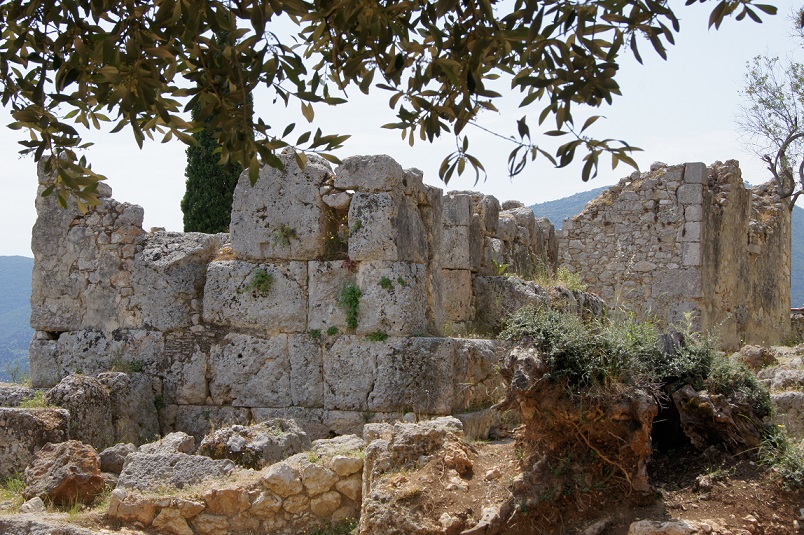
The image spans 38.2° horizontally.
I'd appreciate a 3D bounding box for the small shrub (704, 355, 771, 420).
[{"bbox_3d":[2.675,0.943,9.200,0.490,0.470,0.460,0,-1,0],"label":"small shrub"}]

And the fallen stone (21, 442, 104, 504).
[{"bbox_3d":[-2.567,1.554,8.800,0.560,0.430,0.480,0,-1,0],"label":"fallen stone"}]

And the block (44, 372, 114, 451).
[{"bbox_3d":[-3.223,1.439,11.600,0.620,0.700,0.580,0,-1,11],"label":"block"}]

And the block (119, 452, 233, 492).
[{"bbox_3d":[-1.737,1.564,8.900,0.820,0.280,0.480,0,-1,6],"label":"block"}]

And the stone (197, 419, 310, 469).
[{"bbox_3d":[-1.292,1.532,10.100,0.920,0.380,0.580,0,-1,6],"label":"stone"}]

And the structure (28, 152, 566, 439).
[{"bbox_3d":[-0.860,0.280,15.600,5.900,3.100,5.000,0,-1,17],"label":"structure"}]

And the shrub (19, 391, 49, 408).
[{"bbox_3d":[-3.620,1.297,11.400,0.260,0.170,0.240,0,-1,0],"label":"shrub"}]

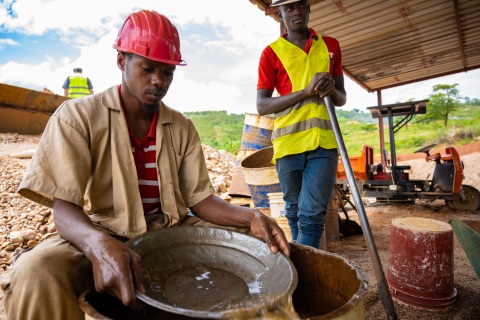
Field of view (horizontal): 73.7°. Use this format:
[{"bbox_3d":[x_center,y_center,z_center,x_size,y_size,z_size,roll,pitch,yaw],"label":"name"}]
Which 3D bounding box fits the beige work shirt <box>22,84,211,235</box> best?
[{"bbox_3d":[-0.395,-0.005,1.135,0.610,0.560,0.380,-4,12,-34],"label":"beige work shirt"}]

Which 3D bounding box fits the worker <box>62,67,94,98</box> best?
[{"bbox_3d":[-2.746,-0.723,5.539,0.520,1.720,0.320,-3,3,-27],"label":"worker"}]

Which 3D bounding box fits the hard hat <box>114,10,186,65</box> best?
[{"bbox_3d":[-0.287,-0.419,1.072,0.277,0.155,0.220,23,16,32],"label":"hard hat"}]

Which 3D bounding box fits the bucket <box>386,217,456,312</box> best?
[{"bbox_3d":[0.902,0.500,1.602,0.315,0.365,0.315,-1,4,0],"label":"bucket"}]

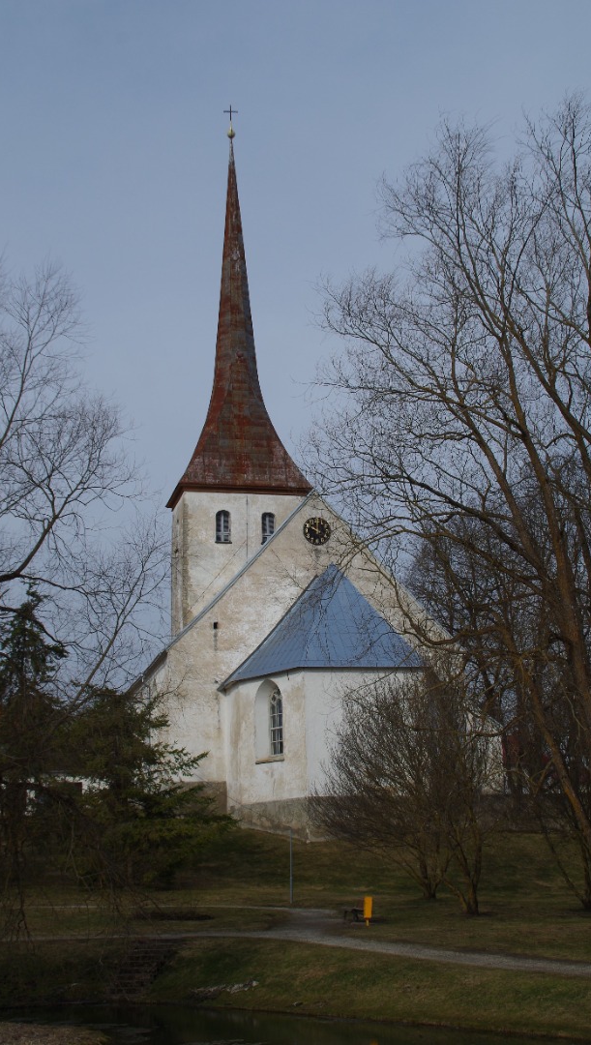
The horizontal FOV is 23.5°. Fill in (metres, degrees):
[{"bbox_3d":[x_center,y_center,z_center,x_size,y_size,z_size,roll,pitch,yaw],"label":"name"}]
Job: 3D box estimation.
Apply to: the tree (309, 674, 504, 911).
[{"bbox_3d":[4.529,10.897,57.566,7.412,9.469,6.800,-1,-14,0],"label":"tree"}]

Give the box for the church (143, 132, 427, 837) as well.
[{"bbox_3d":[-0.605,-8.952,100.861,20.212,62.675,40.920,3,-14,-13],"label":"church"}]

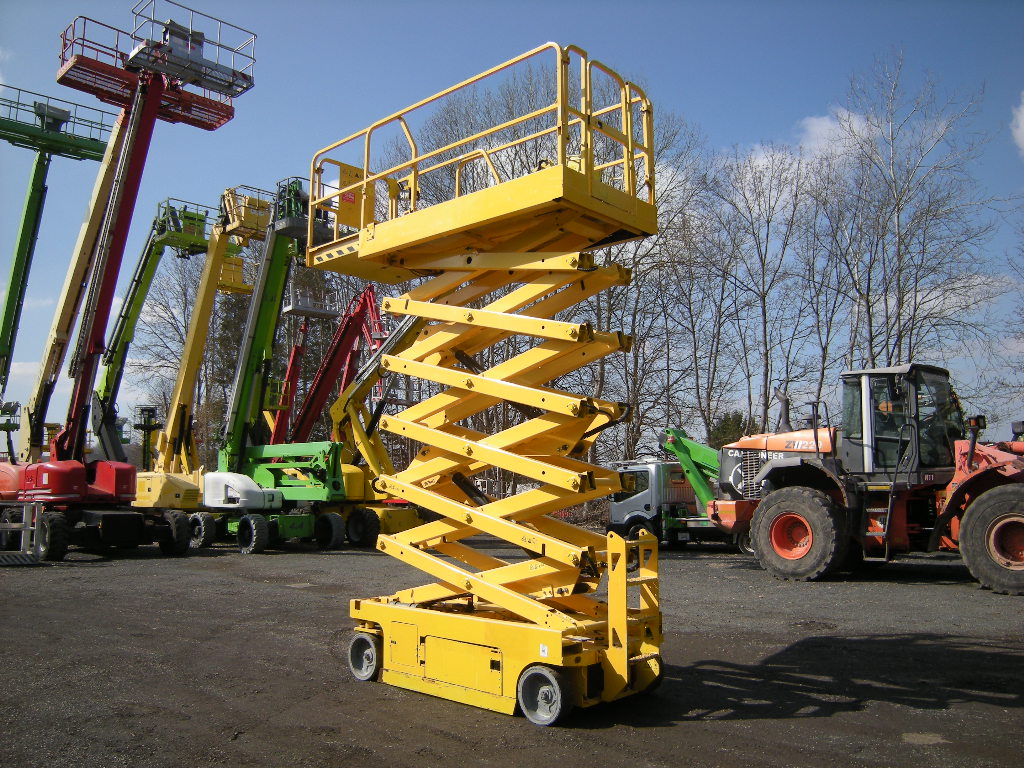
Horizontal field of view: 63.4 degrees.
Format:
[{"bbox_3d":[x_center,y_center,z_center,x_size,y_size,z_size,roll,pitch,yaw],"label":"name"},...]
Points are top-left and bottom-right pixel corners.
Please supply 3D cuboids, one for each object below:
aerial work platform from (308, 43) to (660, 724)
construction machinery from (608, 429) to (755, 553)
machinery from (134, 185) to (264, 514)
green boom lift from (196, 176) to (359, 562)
[{"bbox_3d":[-0.356,0.051,7.115,3.260,4.800,1.240,-6,-9,41],"label":"aerial work platform"},{"bbox_3d":[5.424,2.673,21.053,2.100,2.950,6.100,6,-9,-42],"label":"construction machinery"},{"bbox_3d":[-8.323,-0.268,21.826,5.600,8.900,2.400,-6,-9,41],"label":"machinery"},{"bbox_3d":[-5.686,-0.441,20.332,5.100,8.900,2.300,-6,-9,41],"label":"green boom lift"}]

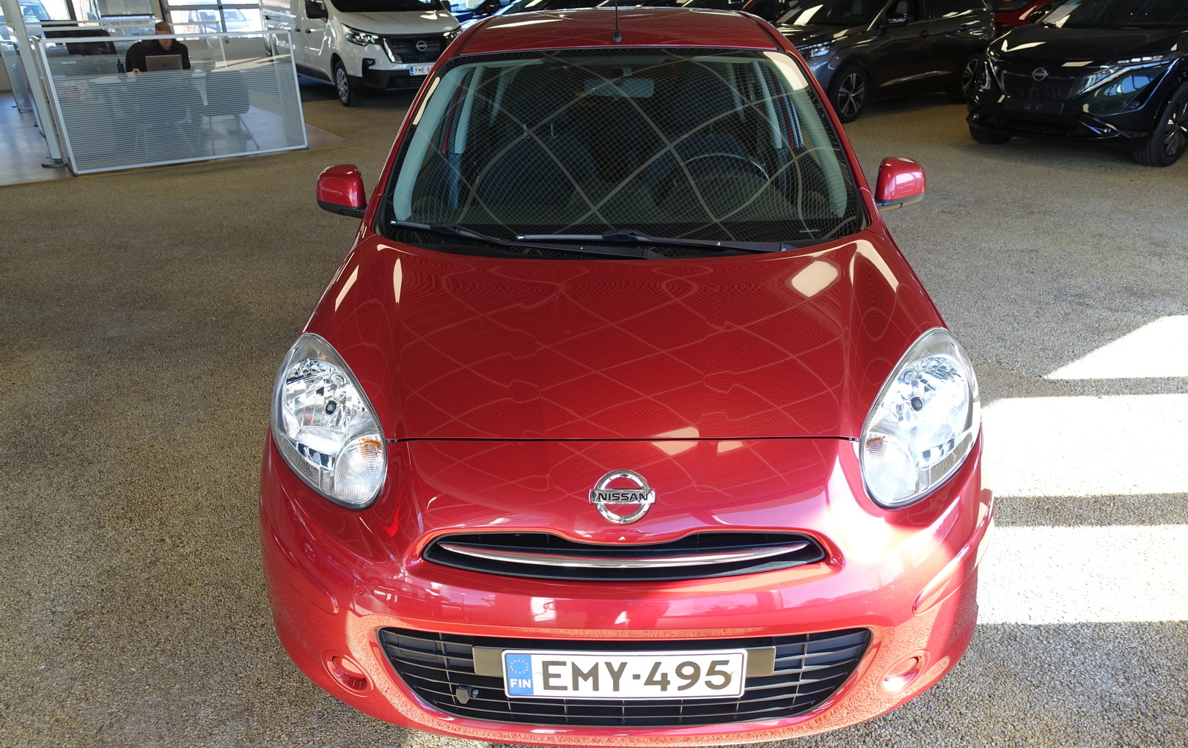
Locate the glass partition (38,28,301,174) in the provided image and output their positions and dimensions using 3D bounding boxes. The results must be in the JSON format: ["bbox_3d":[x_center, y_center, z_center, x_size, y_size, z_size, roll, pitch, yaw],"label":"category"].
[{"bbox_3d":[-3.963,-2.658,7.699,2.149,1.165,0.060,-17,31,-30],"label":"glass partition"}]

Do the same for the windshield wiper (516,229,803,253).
[{"bbox_3d":[0.172,-0.334,2.035,0.754,0.050,0.080,3,27,4],"label":"windshield wiper"}]

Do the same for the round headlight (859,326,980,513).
[{"bbox_3d":[0.664,0.082,1.694,0.280,0.255,0.360,0,26,0],"label":"round headlight"}]

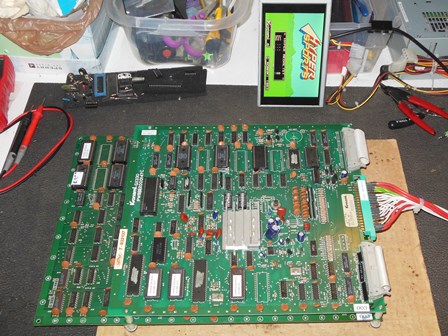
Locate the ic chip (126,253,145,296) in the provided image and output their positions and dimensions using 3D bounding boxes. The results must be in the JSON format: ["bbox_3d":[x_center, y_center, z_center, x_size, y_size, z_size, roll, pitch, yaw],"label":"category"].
[{"bbox_3d":[-0.107,0.130,0.599,0.015,0.005,0.052,-1,56,2],"label":"ic chip"}]

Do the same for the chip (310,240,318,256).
[{"bbox_3d":[0.111,0.100,0.612,0.007,0.004,0.019,0,56,1],"label":"chip"}]

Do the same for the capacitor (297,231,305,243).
[{"bbox_3d":[0.097,0.086,0.617,0.008,0.012,0.008,-1,56,2],"label":"capacitor"}]

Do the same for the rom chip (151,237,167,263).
[{"bbox_3d":[-0.081,0.103,0.616,0.015,0.005,0.032,-1,55,2],"label":"rom chip"}]

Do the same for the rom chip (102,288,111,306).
[{"bbox_3d":[-0.141,0.158,0.594,0.007,0.004,0.020,-1,55,1],"label":"rom chip"}]

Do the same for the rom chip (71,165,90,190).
[{"bbox_3d":[-0.204,0.013,0.703,0.016,0.008,0.037,0,56,1],"label":"rom chip"}]

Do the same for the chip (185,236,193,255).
[{"bbox_3d":[-0.043,0.097,0.609,0.007,0.004,0.023,-1,55,1],"label":"chip"}]

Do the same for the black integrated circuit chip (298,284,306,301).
[{"bbox_3d":[0.092,0.146,0.579,0.008,0.004,0.019,-1,54,2],"label":"black integrated circuit chip"}]

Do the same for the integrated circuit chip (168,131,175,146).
[{"bbox_3d":[-0.076,-0.040,0.707,0.007,0.004,0.021,-1,55,1],"label":"integrated circuit chip"}]

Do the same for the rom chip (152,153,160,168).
[{"bbox_3d":[-0.096,-0.010,0.699,0.008,0.004,0.024,-1,54,2],"label":"rom chip"}]

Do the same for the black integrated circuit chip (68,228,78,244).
[{"bbox_3d":[-0.200,0.091,0.653,0.008,0.004,0.020,0,56,1],"label":"black integrated circuit chip"}]

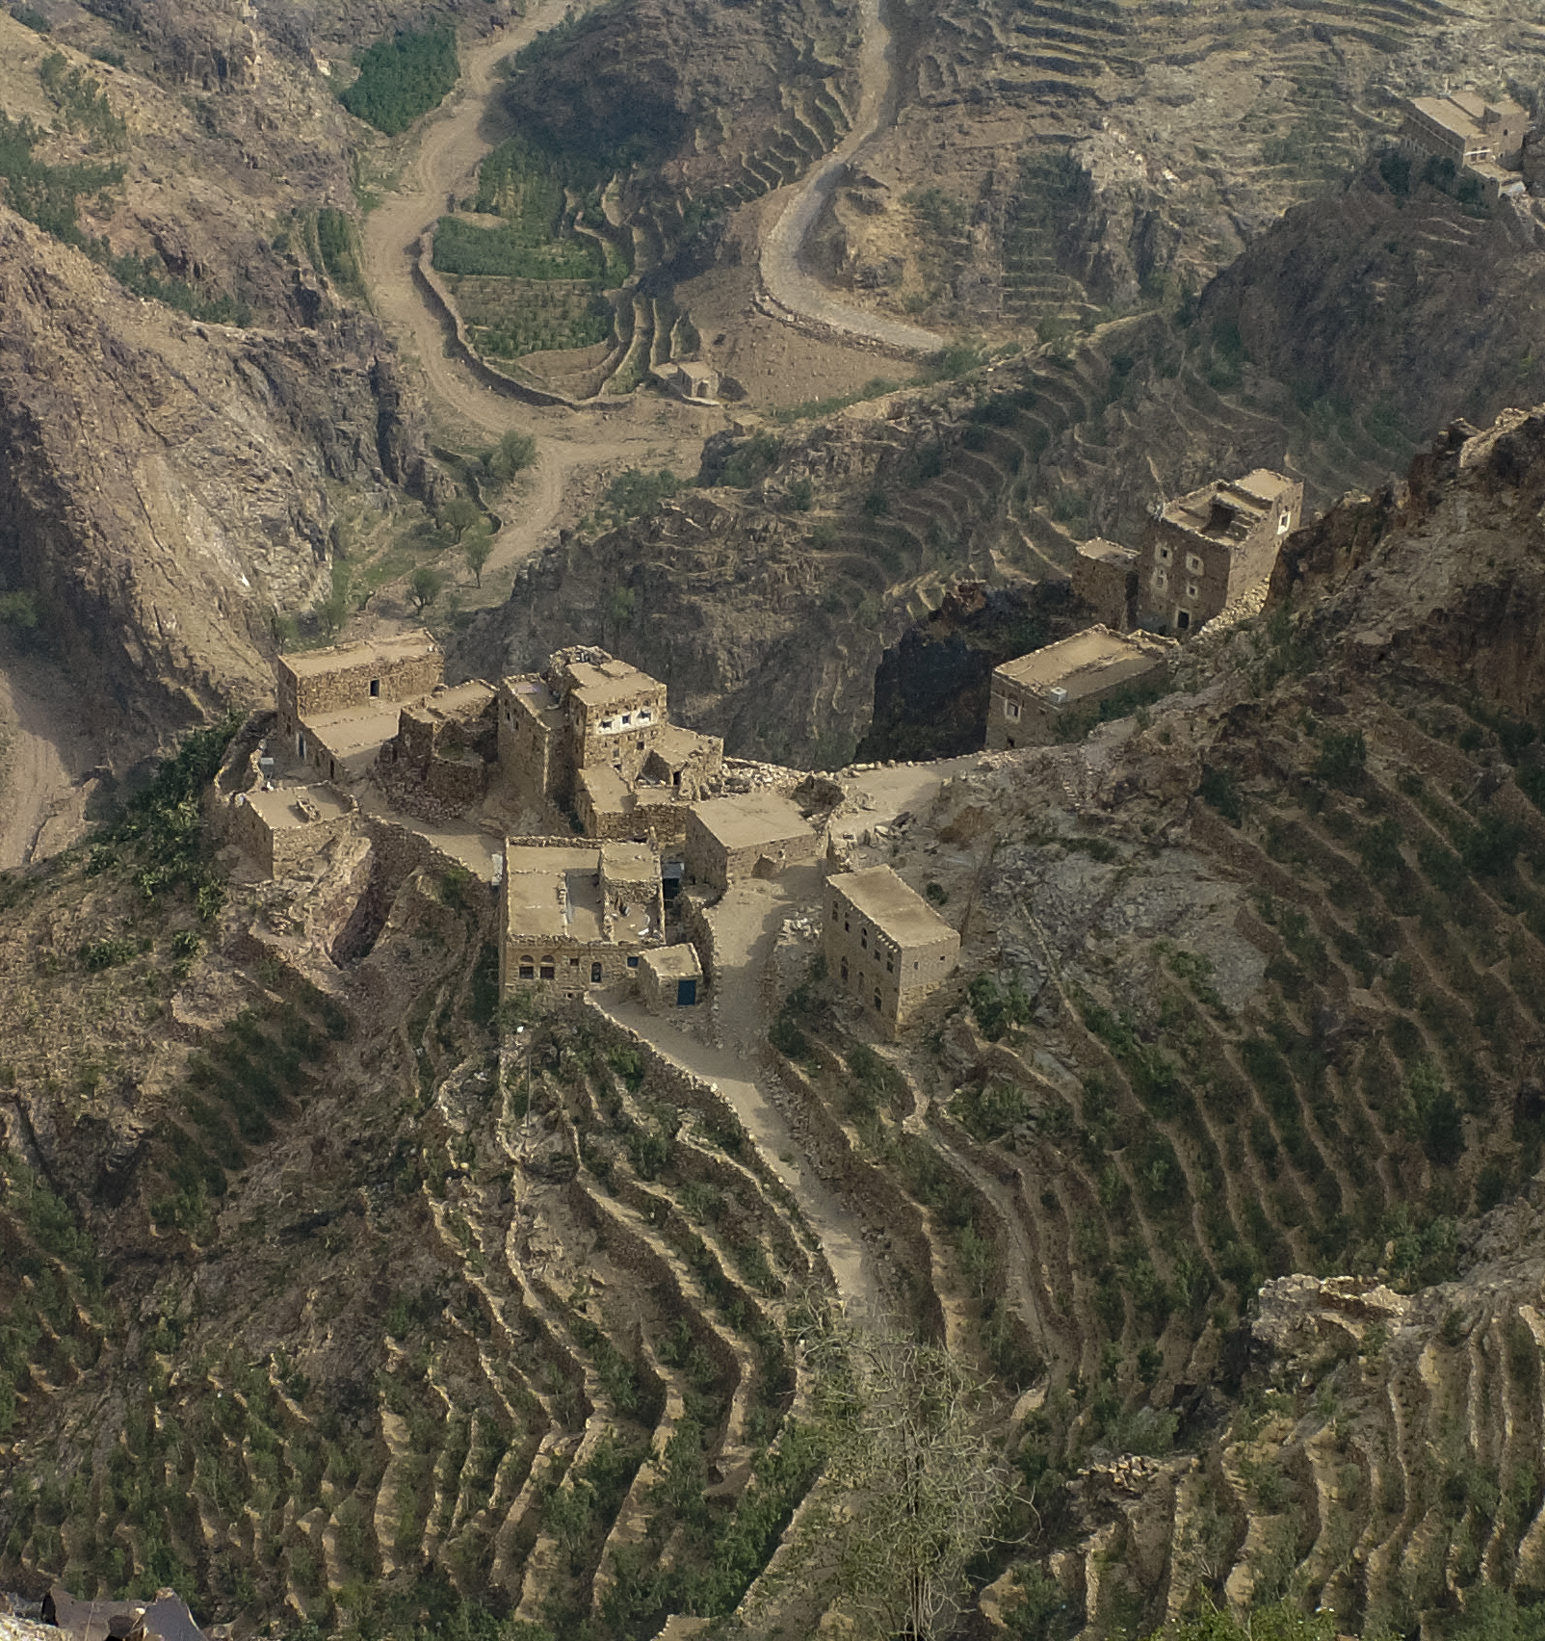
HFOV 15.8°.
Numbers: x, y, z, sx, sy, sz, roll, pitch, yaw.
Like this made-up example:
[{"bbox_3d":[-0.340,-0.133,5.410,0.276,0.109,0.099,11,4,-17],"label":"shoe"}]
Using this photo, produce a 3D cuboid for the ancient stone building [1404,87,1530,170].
[{"bbox_3d":[71.840,-72.030,574.960,7.390,5.900,12.630,-8,31,-19],"label":"ancient stone building"}]

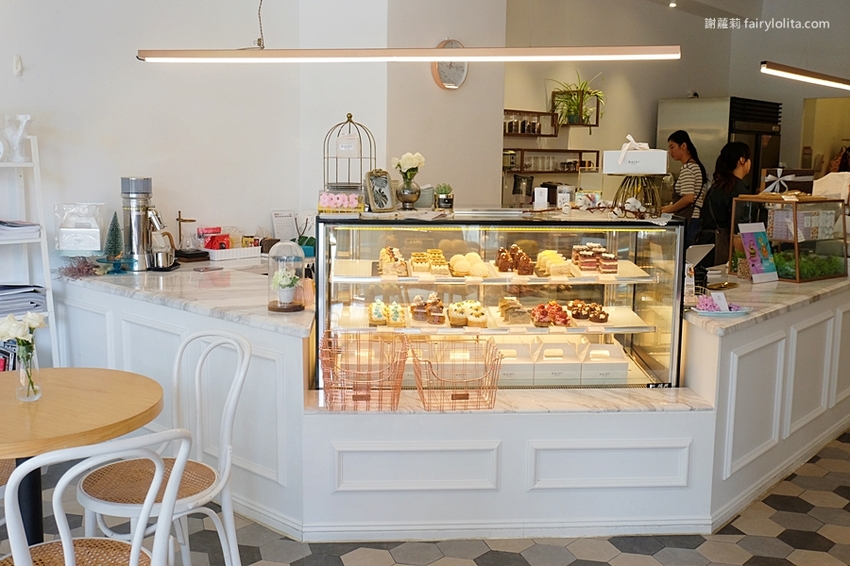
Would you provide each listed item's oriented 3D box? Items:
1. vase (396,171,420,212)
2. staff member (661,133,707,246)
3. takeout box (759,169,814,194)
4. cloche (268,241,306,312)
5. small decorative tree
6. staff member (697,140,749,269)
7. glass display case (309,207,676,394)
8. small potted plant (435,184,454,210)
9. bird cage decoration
[{"bbox_3d":[-0.077,-0.433,3.983,0.110,0.175,0.110,0,8,-4],"label":"vase"},{"bbox_3d":[1.885,-0.247,6.099,0.340,1.650,0.420,-2,9,-14],"label":"staff member"},{"bbox_3d":[2.027,-0.560,4.740,0.265,0.140,0.130,2,8,7],"label":"takeout box"},{"bbox_3d":[-0.563,-0.032,3.465,0.153,0.277,0.153,0,8,-4],"label":"cloche"},{"bbox_3d":[-1.648,-0.246,4.488,0.092,0.238,0.092,0,8,-4],"label":"small decorative tree"},{"bbox_3d":[1.937,-0.131,5.554,0.380,1.580,0.430,-4,10,-30],"label":"staff member"},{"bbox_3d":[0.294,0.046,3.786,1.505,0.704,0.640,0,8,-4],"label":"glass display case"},{"bbox_3d":[0.092,-0.402,3.977,0.088,0.118,0.088,0,8,-4],"label":"small potted plant"},{"bbox_3d":[-0.330,-0.524,3.756,0.228,0.430,0.228,0,8,-4],"label":"bird cage decoration"}]

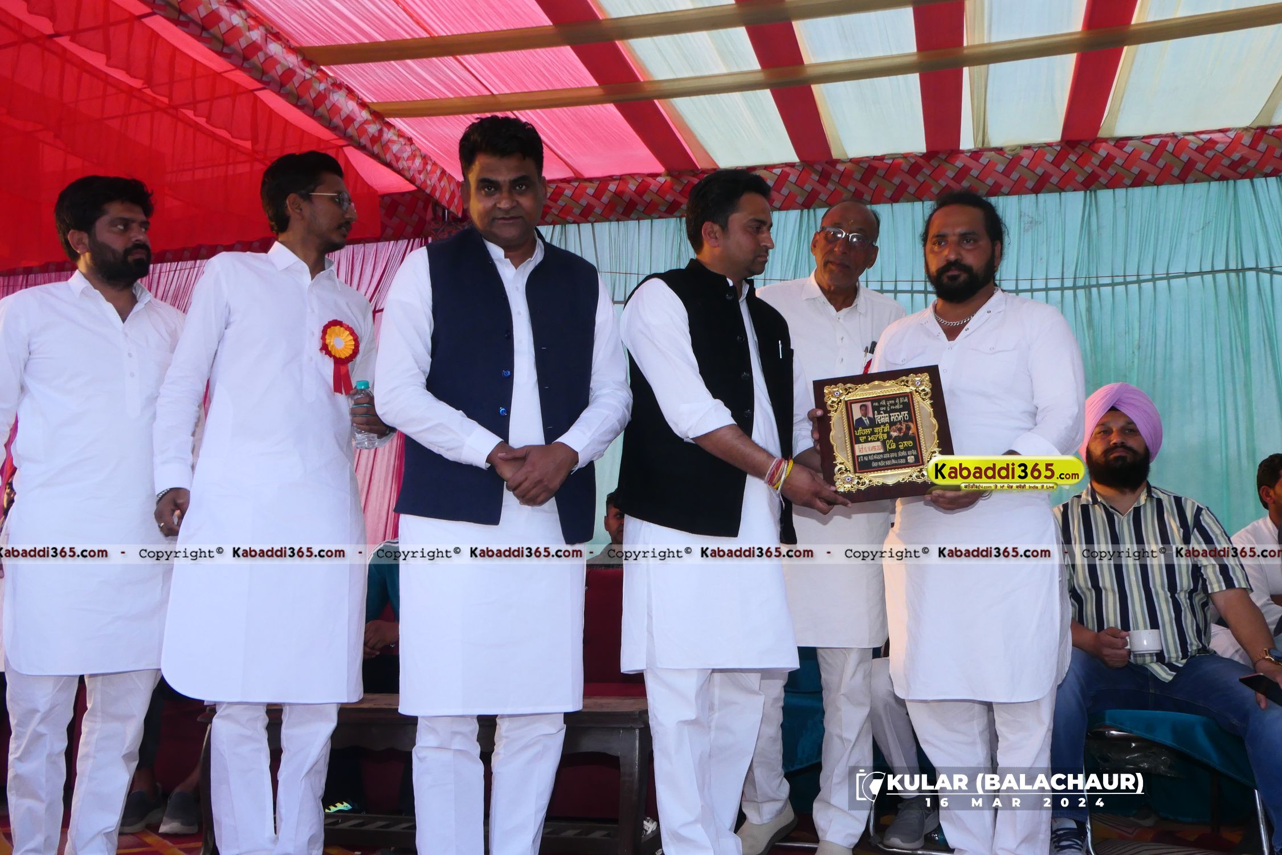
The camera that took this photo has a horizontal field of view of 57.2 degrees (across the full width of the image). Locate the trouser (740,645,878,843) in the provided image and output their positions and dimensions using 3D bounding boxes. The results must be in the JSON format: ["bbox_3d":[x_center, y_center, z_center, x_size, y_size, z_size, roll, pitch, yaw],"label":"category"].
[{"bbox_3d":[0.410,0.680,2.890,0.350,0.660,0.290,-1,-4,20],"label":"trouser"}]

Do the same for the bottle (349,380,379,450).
[{"bbox_3d":[-0.646,-0.029,2.740,0.059,0.163,0.059,-3,1,0],"label":"bottle"}]

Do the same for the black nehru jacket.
[{"bbox_3d":[0.158,-0.059,2.780,0.340,0.670,0.470,-4,-5,43],"label":"black nehru jacket"}]

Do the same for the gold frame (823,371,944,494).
[{"bbox_3d":[0.521,0.011,2.520,0.228,0.232,0.025,-8,-6,6],"label":"gold frame"}]

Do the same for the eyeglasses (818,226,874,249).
[{"bbox_3d":[0.551,-0.491,3.062,0.141,0.042,0.138,15,10,17],"label":"eyeglasses"}]

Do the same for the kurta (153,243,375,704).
[{"bbox_3d":[-0.877,0.105,2.800,0.540,1.080,0.370,3,-5,-35],"label":"kurta"}]

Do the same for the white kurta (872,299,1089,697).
[{"bbox_3d":[0.793,0.156,2.780,0.500,0.970,0.380,-3,-5,34],"label":"white kurta"}]

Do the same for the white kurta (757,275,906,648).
[{"bbox_3d":[0.484,0.079,2.980,0.490,0.950,0.310,-1,-4,17],"label":"white kurta"}]

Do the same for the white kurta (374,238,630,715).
[{"bbox_3d":[-0.289,0.096,2.450,0.530,1.000,0.380,1,-4,-12],"label":"white kurta"}]

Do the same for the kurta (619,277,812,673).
[{"bbox_3d":[0.169,0.104,2.770,0.390,0.930,0.490,-4,-5,43],"label":"kurta"}]

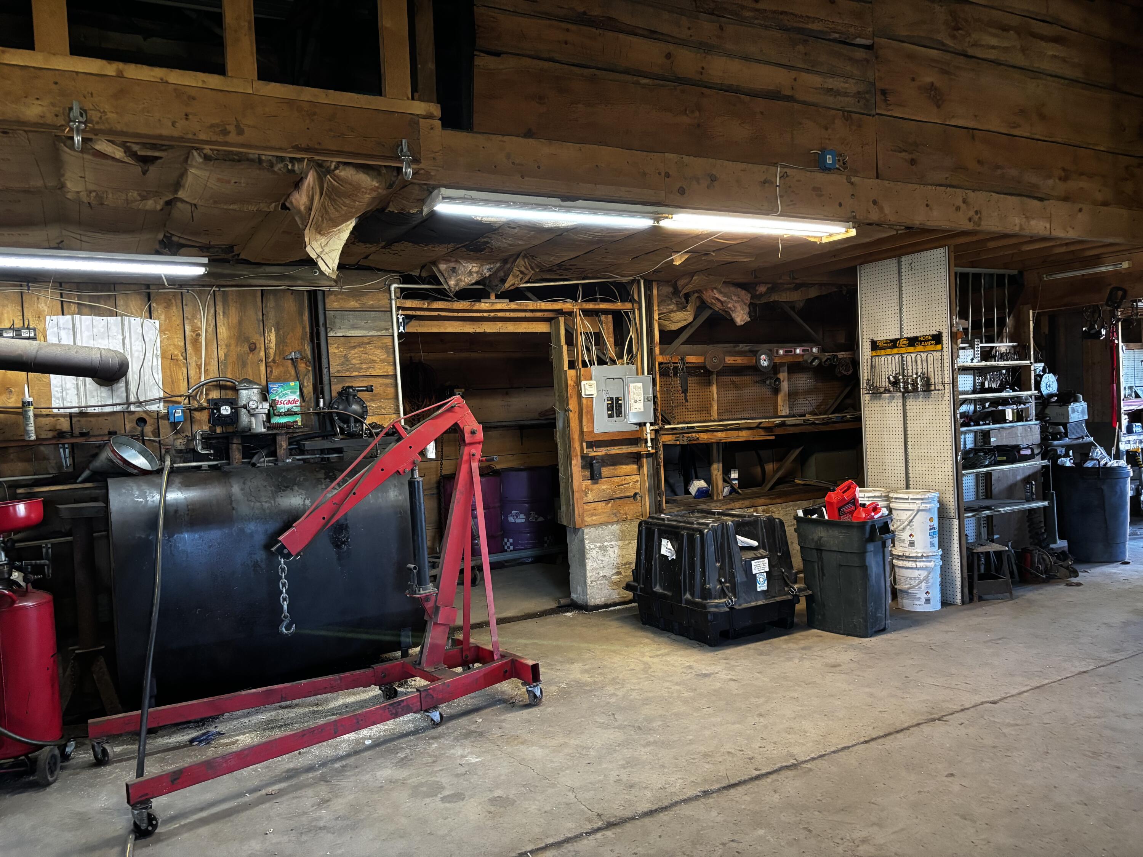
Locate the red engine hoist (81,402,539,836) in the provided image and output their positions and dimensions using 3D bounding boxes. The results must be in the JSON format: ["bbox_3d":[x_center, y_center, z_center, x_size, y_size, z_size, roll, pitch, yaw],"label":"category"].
[{"bbox_3d":[-1.083,0.624,3.865,1.880,1.505,0.930,-4,2,-37],"label":"red engine hoist"}]

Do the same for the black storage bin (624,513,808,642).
[{"bbox_3d":[0.883,0.900,5.424,0.730,0.690,0.800,-4,2,-32],"label":"black storage bin"}]

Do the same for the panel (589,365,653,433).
[{"bbox_3d":[0.346,-0.207,5.982,0.461,0.453,0.130,-3,2,-28],"label":"panel"}]

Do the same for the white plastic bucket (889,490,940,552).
[{"bbox_3d":[2.263,0.616,5.633,0.310,0.375,0.310,-3,1,0],"label":"white plastic bucket"}]

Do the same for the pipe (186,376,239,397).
[{"bbox_3d":[-1.980,-0.236,4.749,0.274,0.103,0.060,-3,2,-28],"label":"pipe"}]

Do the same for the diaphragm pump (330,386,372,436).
[{"bbox_3d":[-1.302,-0.104,5.107,0.235,0.310,0.240,-4,2,-29],"label":"diaphragm pump"}]

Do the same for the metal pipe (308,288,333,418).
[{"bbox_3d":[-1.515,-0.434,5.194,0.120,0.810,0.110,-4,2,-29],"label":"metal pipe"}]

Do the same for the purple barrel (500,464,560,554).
[{"bbox_3d":[-0.386,0.768,7.500,0.505,0.760,0.505,-3,1,0],"label":"purple barrel"}]

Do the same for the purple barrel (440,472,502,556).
[{"bbox_3d":[-0.852,0.795,7.350,0.505,0.760,0.505,-3,1,0],"label":"purple barrel"}]

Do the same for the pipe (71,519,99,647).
[{"bbox_3d":[-2.389,0.765,4.224,0.088,0.659,0.088,-4,2,-29],"label":"pipe"}]

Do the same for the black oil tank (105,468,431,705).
[{"bbox_3d":[-1.653,0.774,4.714,1.524,1.125,0.686,-4,2,-29],"label":"black oil tank"}]

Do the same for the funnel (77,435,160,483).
[{"bbox_3d":[-2.298,0.233,4.345,0.270,0.289,0.270,41,3,-20],"label":"funnel"}]

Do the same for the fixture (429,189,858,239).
[{"bbox_3d":[0.470,-1.059,4.370,2.460,0.082,0.265,-4,2,-29],"label":"fixture"}]

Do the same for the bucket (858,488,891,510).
[{"bbox_3d":[2.057,0.626,5.963,0.310,0.385,0.310,-3,2,0],"label":"bucket"}]

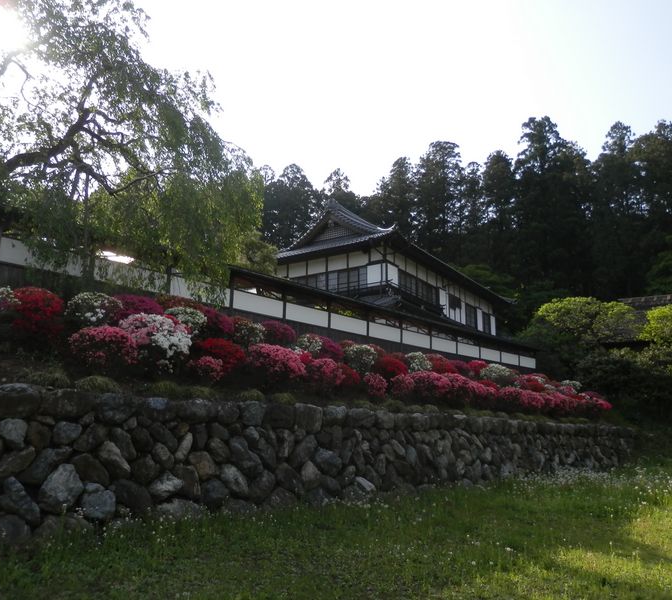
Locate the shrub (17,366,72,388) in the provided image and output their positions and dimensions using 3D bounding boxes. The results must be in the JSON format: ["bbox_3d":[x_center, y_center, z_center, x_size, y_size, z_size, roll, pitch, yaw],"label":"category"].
[{"bbox_3d":[-4.754,1.246,9.351,0.860,0.340,0.730,0,-13,0],"label":"shrub"}]

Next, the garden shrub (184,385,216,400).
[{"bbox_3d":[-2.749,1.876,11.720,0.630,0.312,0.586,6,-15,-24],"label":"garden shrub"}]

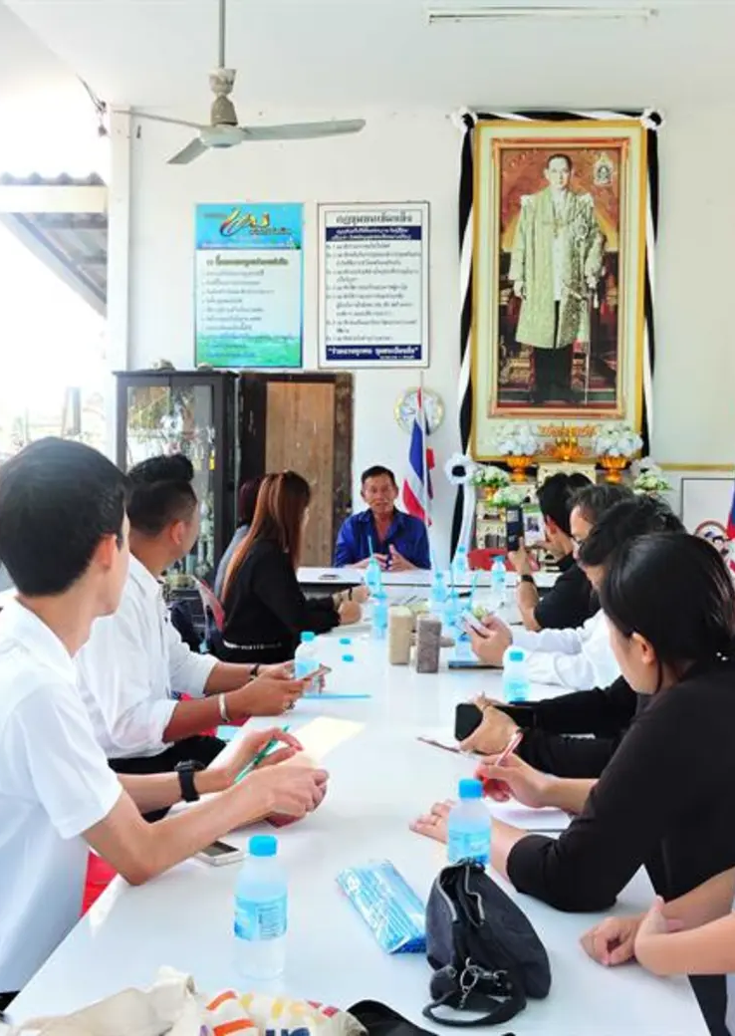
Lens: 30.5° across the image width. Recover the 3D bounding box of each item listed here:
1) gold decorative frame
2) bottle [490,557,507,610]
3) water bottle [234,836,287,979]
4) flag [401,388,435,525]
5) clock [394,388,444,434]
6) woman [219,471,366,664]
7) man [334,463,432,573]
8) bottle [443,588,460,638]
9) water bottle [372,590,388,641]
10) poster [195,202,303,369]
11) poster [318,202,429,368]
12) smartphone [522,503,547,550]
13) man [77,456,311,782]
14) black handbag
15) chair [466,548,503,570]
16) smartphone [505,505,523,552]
[{"bbox_3d":[1.009,-1.198,7.122,0.901,1.774,0.060,1,3,5],"label":"gold decorative frame"},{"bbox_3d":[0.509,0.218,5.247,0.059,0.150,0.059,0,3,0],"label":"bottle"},{"bbox_3d":[-0.123,0.445,1.548,0.059,0.157,0.059,0,3,0],"label":"water bottle"},{"bbox_3d":[0.286,-0.341,7.500,0.190,0.770,0.140,0,3,3],"label":"flag"},{"bbox_3d":[0.299,-0.624,7.850,0.295,0.295,0.045,0,3,2],"label":"clock"},{"bbox_3d":[-0.258,0.471,4.536,0.530,1.247,0.450,0,3,-7],"label":"woman"},{"bbox_3d":[0.077,0.354,6.744,0.520,1.250,0.700,0,3,0],"label":"man"},{"bbox_3d":[0.257,0.291,4.097,0.059,0.143,0.059,0,3,0],"label":"bottle"},{"bbox_3d":[0.038,0.293,4.067,0.059,0.143,0.059,0,3,0],"label":"water bottle"},{"bbox_3d":[-0.646,-1.267,7.347,0.590,0.885,0.020,1,3,5],"label":"poster"},{"bbox_3d":[0.034,-1.258,7.290,0.603,0.888,0.020,1,3,5],"label":"poster"},{"bbox_3d":[0.530,0.029,4.280,0.075,0.146,0.012,-6,3,-15],"label":"smartphone"},{"bbox_3d":[-0.409,0.520,3.038,0.610,1.320,0.480,0,3,0],"label":"man"},{"bbox_3d":[0.129,0.432,1.437,0.122,0.114,0.205,0,3,1],"label":"black handbag"},{"bbox_3d":[0.644,0.575,6.445,0.450,0.829,0.480,1,3,5],"label":"chair"},{"bbox_3d":[0.475,0.034,4.350,0.074,0.150,0.010,-1,3,-27],"label":"smartphone"}]

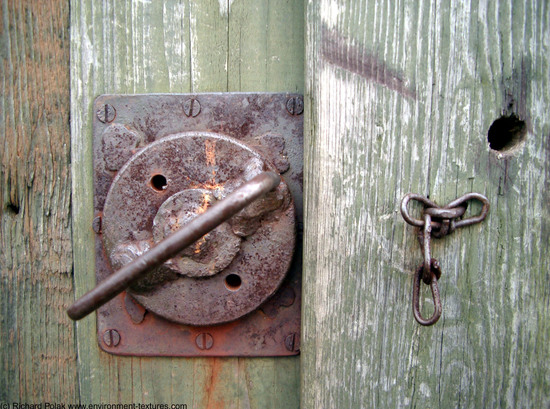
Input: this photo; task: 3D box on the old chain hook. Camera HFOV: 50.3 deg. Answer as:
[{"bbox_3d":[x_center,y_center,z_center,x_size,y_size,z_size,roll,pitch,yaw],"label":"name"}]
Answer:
[{"bbox_3d":[0.102,0.033,0.350,0.053,0.079,0.024,0,3,0],"label":"old chain hook"}]

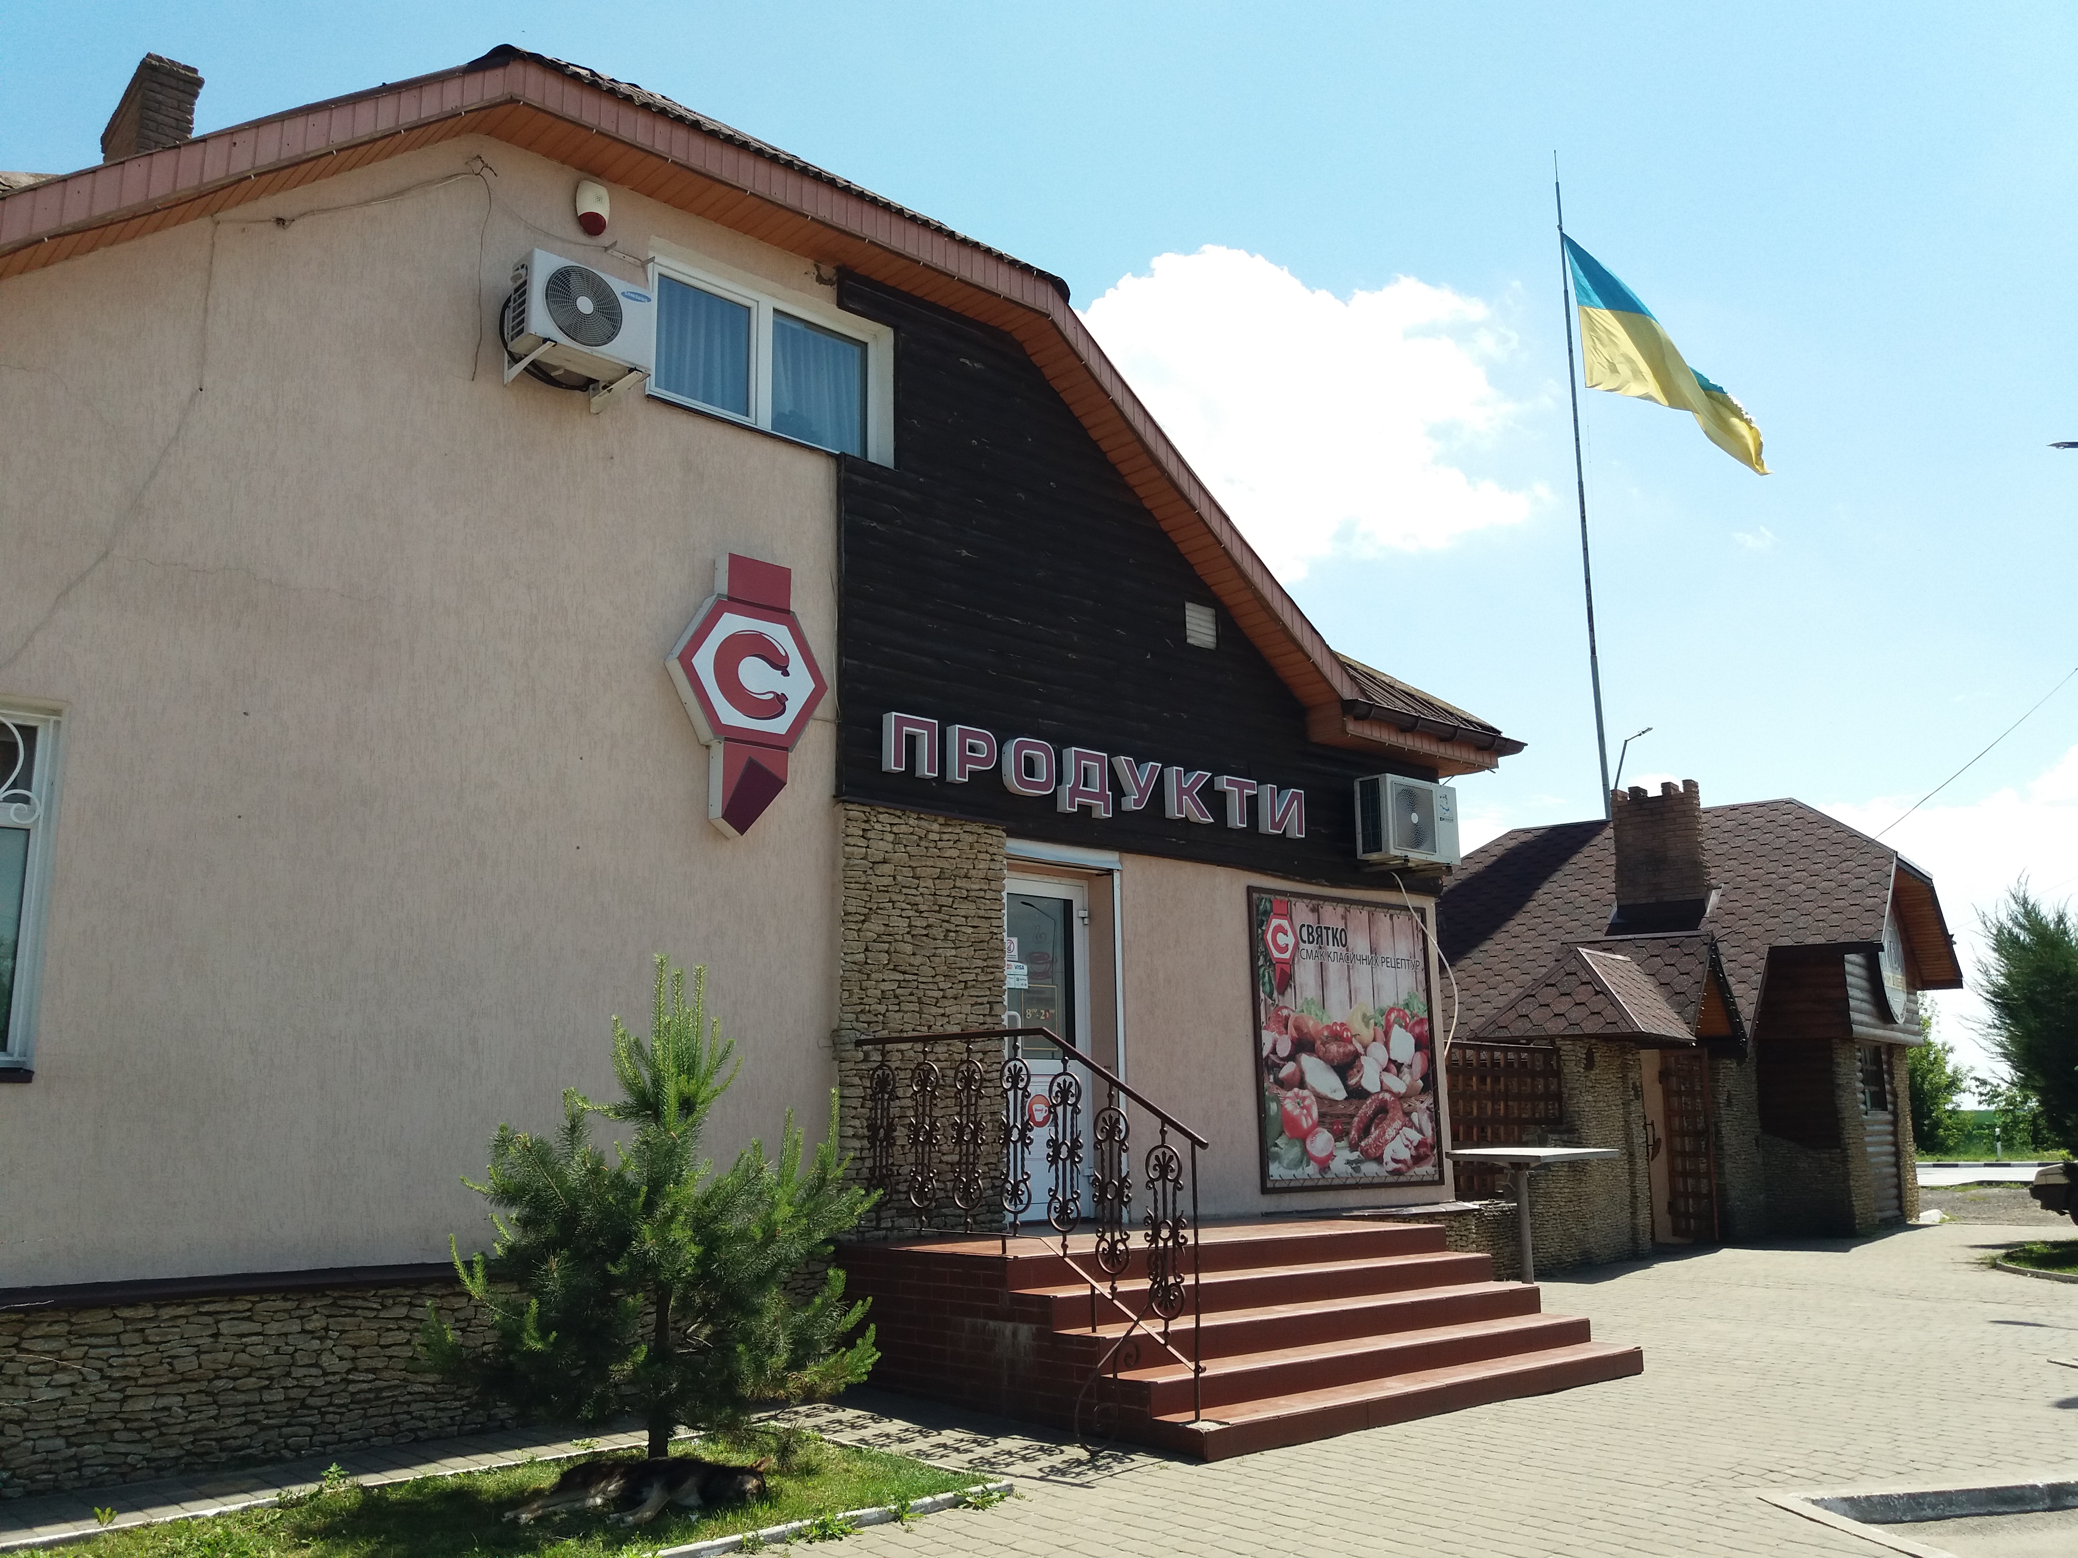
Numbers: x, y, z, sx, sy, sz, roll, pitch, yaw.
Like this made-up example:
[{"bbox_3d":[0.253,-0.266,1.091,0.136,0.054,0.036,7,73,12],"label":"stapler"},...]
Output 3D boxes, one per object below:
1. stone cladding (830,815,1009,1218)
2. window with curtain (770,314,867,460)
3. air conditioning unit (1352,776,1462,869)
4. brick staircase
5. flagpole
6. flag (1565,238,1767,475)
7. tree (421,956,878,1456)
[{"bbox_3d":[-0.656,1.366,9.514,1.190,2.380,0.120,10,-16,-41],"label":"stone cladding"},{"bbox_3d":[-1.278,-2.321,9.918,0.700,0.800,0.100,10,-16,-41],"label":"window with curtain"},{"bbox_3d":[2.753,0.333,12.521,0.890,0.585,0.290,10,-16,-41],"label":"air conditioning unit"},{"bbox_3d":[1.083,2.827,8.942,3.410,0.724,2.640,10,-16,-41],"label":"brick staircase"},{"bbox_3d":[10.550,-2.659,31.905,0.200,20.550,0.200,10,-16,-41],"label":"flagpole"},{"bbox_3d":[12.044,-8.340,32.527,3.260,5.600,1.200,-5,-12,19],"label":"flag"},{"bbox_3d":[-1.567,1.788,7.058,1.800,2.080,1.800,-1,-12,0],"label":"tree"}]

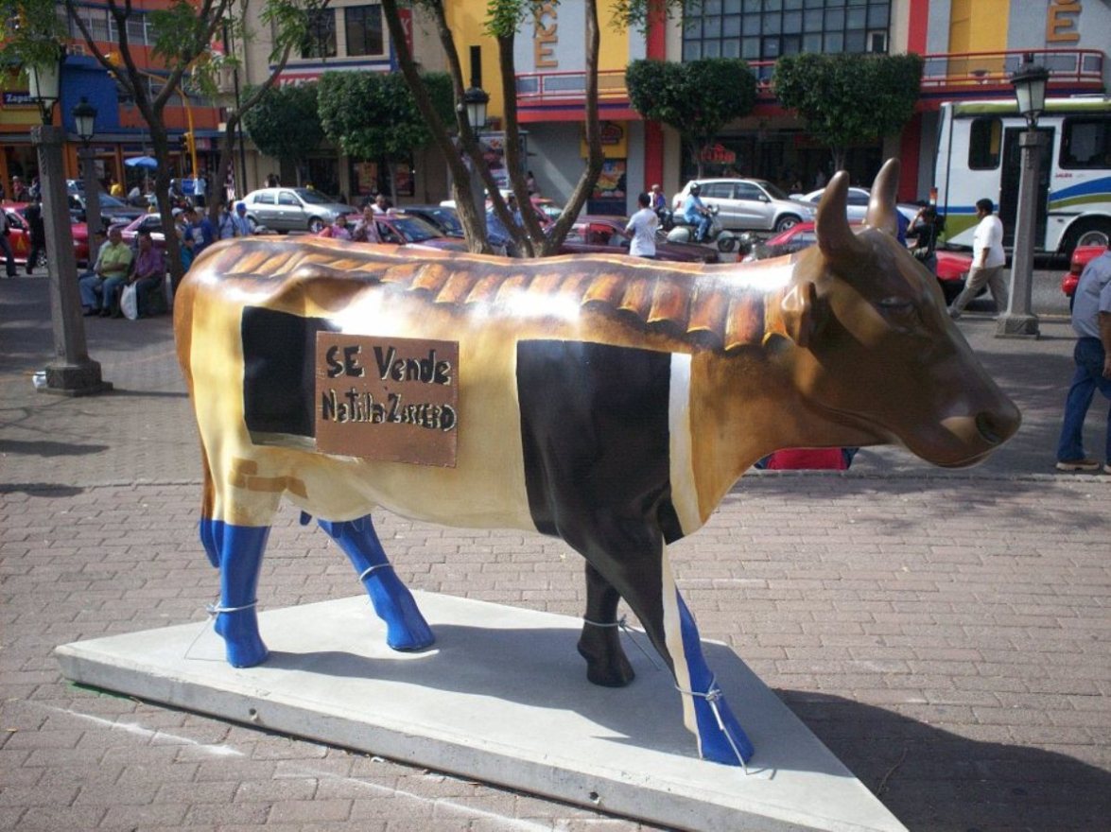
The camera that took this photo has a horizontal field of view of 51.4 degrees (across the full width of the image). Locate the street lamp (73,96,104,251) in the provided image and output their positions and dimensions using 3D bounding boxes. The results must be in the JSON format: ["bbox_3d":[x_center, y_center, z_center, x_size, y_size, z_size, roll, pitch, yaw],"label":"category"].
[{"bbox_3d":[-8.662,-4.120,21.503,0.520,3.450,0.520,5,14,24],"label":"street lamp"}]

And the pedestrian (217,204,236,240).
[{"bbox_3d":[-5.566,-2.824,19.647,0.400,1.620,0.480,2,13,10],"label":"pedestrian"}]

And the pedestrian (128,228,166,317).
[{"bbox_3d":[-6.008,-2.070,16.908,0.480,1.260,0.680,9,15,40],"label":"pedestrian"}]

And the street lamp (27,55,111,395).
[{"bbox_3d":[-4.531,-1.809,10.476,0.500,3.200,0.500,-13,18,-41],"label":"street lamp"}]

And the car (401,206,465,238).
[{"bbox_3d":[-3.010,-4.553,28.970,4.250,1.450,1.680,10,17,38],"label":"car"}]

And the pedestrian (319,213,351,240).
[{"bbox_3d":[-3.857,-2.880,20.978,0.480,1.520,0.340,1,14,6],"label":"pedestrian"}]

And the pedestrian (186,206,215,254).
[{"bbox_3d":[-6.118,-2.769,19.997,0.360,1.680,0.500,-10,17,-35],"label":"pedestrian"}]

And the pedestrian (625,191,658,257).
[{"bbox_3d":[1.269,-2.457,17.059,0.500,1.710,0.380,-8,13,-29],"label":"pedestrian"}]

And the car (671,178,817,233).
[{"bbox_3d":[5.327,-5.658,31.741,4.200,1.680,1.750,6,14,26],"label":"car"}]

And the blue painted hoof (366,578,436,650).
[{"bbox_3d":[-0.478,0.598,3.556,0.185,0.205,0.120,5,15,22],"label":"blue painted hoof"}]

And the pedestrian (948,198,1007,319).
[{"bbox_3d":[5.815,-2.161,15.924,0.720,1.660,0.520,2,13,10],"label":"pedestrian"}]

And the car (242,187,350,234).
[{"bbox_3d":[-8.350,-6.659,37.171,4.120,1.420,1.640,3,12,18],"label":"car"}]

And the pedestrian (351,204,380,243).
[{"bbox_3d":[-3.315,-2.919,20.489,0.500,1.620,0.340,1,14,6],"label":"pedestrian"}]

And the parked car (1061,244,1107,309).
[{"bbox_3d":[10.236,-2.390,18.258,4.200,1.390,1.670,2,12,16],"label":"parked car"}]

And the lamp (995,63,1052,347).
[{"bbox_3d":[5.809,-2.729,14.362,0.530,3.450,0.530,2,13,10],"label":"lamp"}]

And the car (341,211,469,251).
[{"bbox_3d":[-3.632,-3.854,26.166,4.250,1.420,1.660,10,17,38],"label":"car"}]

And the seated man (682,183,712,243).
[{"bbox_3d":[3.202,-4.552,26.246,0.700,1.300,0.550,4,13,18],"label":"seated man"}]

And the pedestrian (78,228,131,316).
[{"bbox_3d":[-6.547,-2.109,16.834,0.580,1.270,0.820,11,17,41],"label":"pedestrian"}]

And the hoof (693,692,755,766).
[{"bbox_3d":[0.413,0.752,2.814,0.140,0.160,0.110,5,13,26],"label":"hoof"}]

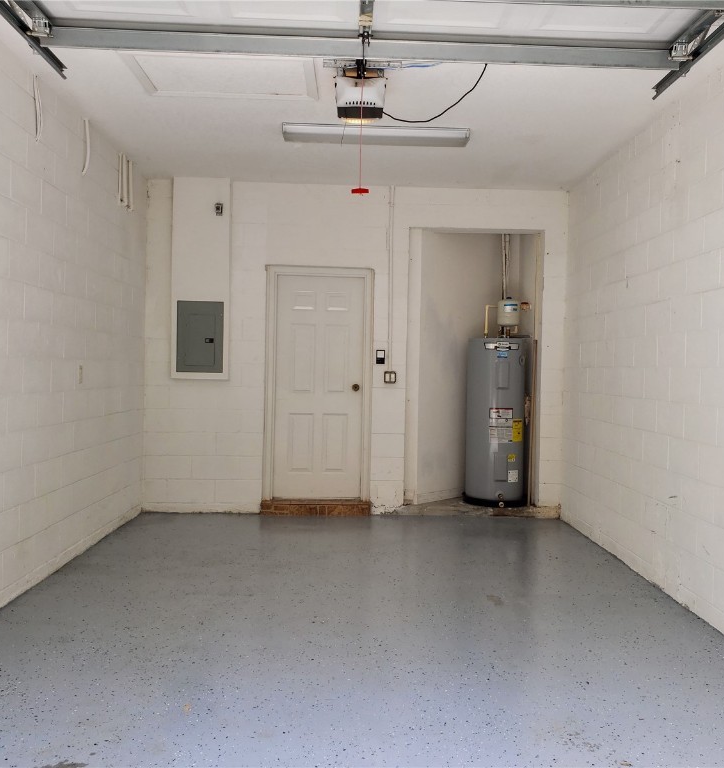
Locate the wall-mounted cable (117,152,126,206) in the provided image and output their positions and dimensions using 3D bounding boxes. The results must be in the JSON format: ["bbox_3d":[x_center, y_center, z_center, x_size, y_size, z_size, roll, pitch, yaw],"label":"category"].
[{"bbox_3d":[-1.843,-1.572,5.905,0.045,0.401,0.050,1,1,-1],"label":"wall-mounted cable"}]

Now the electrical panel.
[{"bbox_3d":[-1.395,-0.403,6.634,0.400,0.615,0.060,1,1,-1],"label":"electrical panel"}]

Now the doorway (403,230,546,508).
[{"bbox_3d":[0.989,-0.140,6.854,1.200,2.430,0.180,1,1,-1],"label":"doorway"}]

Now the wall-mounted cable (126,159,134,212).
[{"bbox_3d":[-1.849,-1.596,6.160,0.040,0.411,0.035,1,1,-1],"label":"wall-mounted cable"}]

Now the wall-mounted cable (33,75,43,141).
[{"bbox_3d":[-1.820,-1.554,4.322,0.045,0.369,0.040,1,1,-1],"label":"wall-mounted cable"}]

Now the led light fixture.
[{"bbox_3d":[0.096,-1.673,5.197,1.230,0.075,0.230,1,1,-1],"label":"led light fixture"}]

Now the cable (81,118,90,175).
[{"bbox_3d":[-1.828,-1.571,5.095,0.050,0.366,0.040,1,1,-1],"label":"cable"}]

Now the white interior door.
[{"bbox_3d":[-0.378,0.033,6.847,0.810,2.020,0.050,1,1,-1],"label":"white interior door"}]

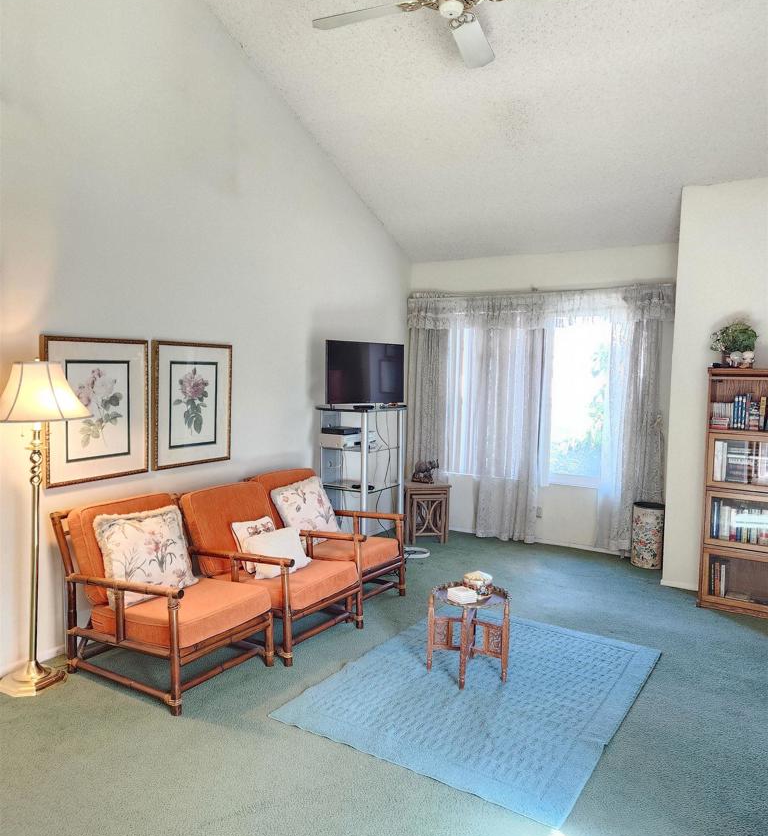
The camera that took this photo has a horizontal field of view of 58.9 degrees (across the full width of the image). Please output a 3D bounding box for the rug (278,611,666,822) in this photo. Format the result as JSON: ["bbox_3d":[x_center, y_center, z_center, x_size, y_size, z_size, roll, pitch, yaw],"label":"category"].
[{"bbox_3d":[0.489,1.249,3.260,1.272,0.012,1.698,4,5,31],"label":"rug"}]

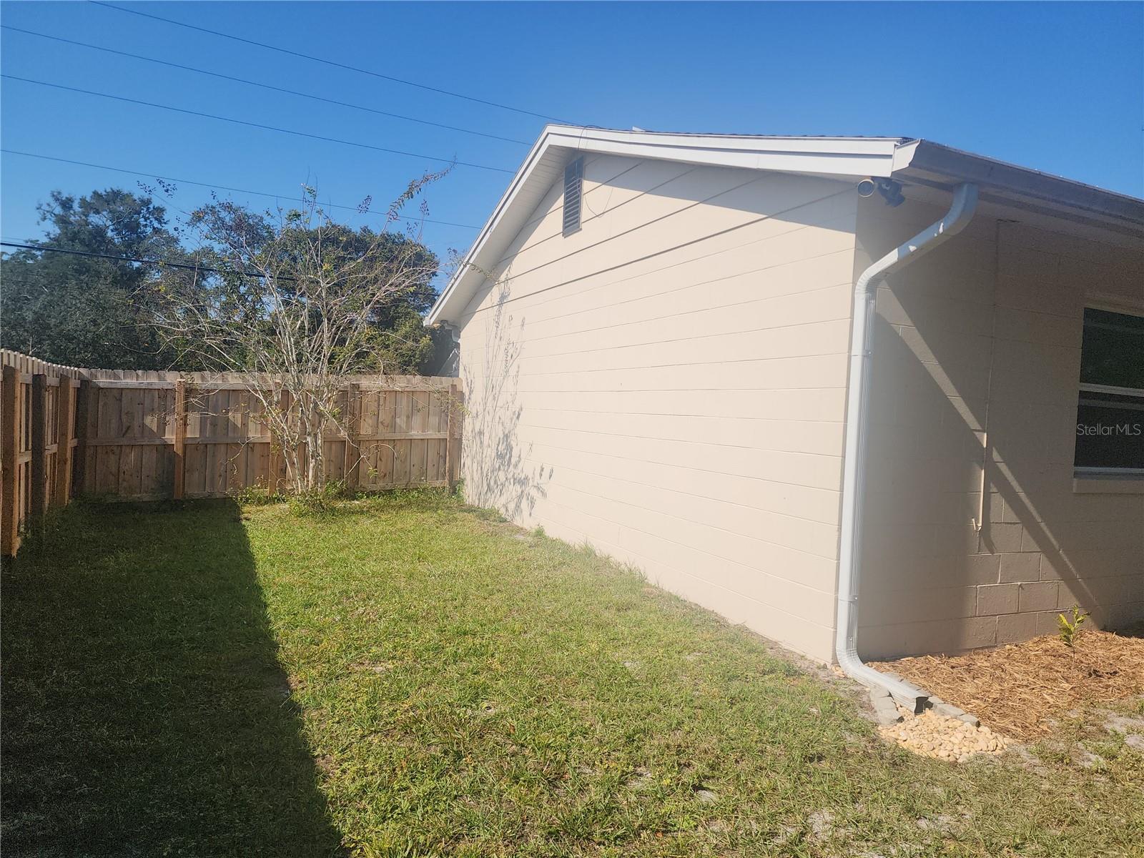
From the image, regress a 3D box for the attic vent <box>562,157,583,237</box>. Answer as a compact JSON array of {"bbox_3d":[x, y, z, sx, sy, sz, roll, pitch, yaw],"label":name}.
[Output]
[{"bbox_3d":[0.011,-2.462,8.133,0.050,0.765,0.450,2,1,-24],"label":"attic vent"}]

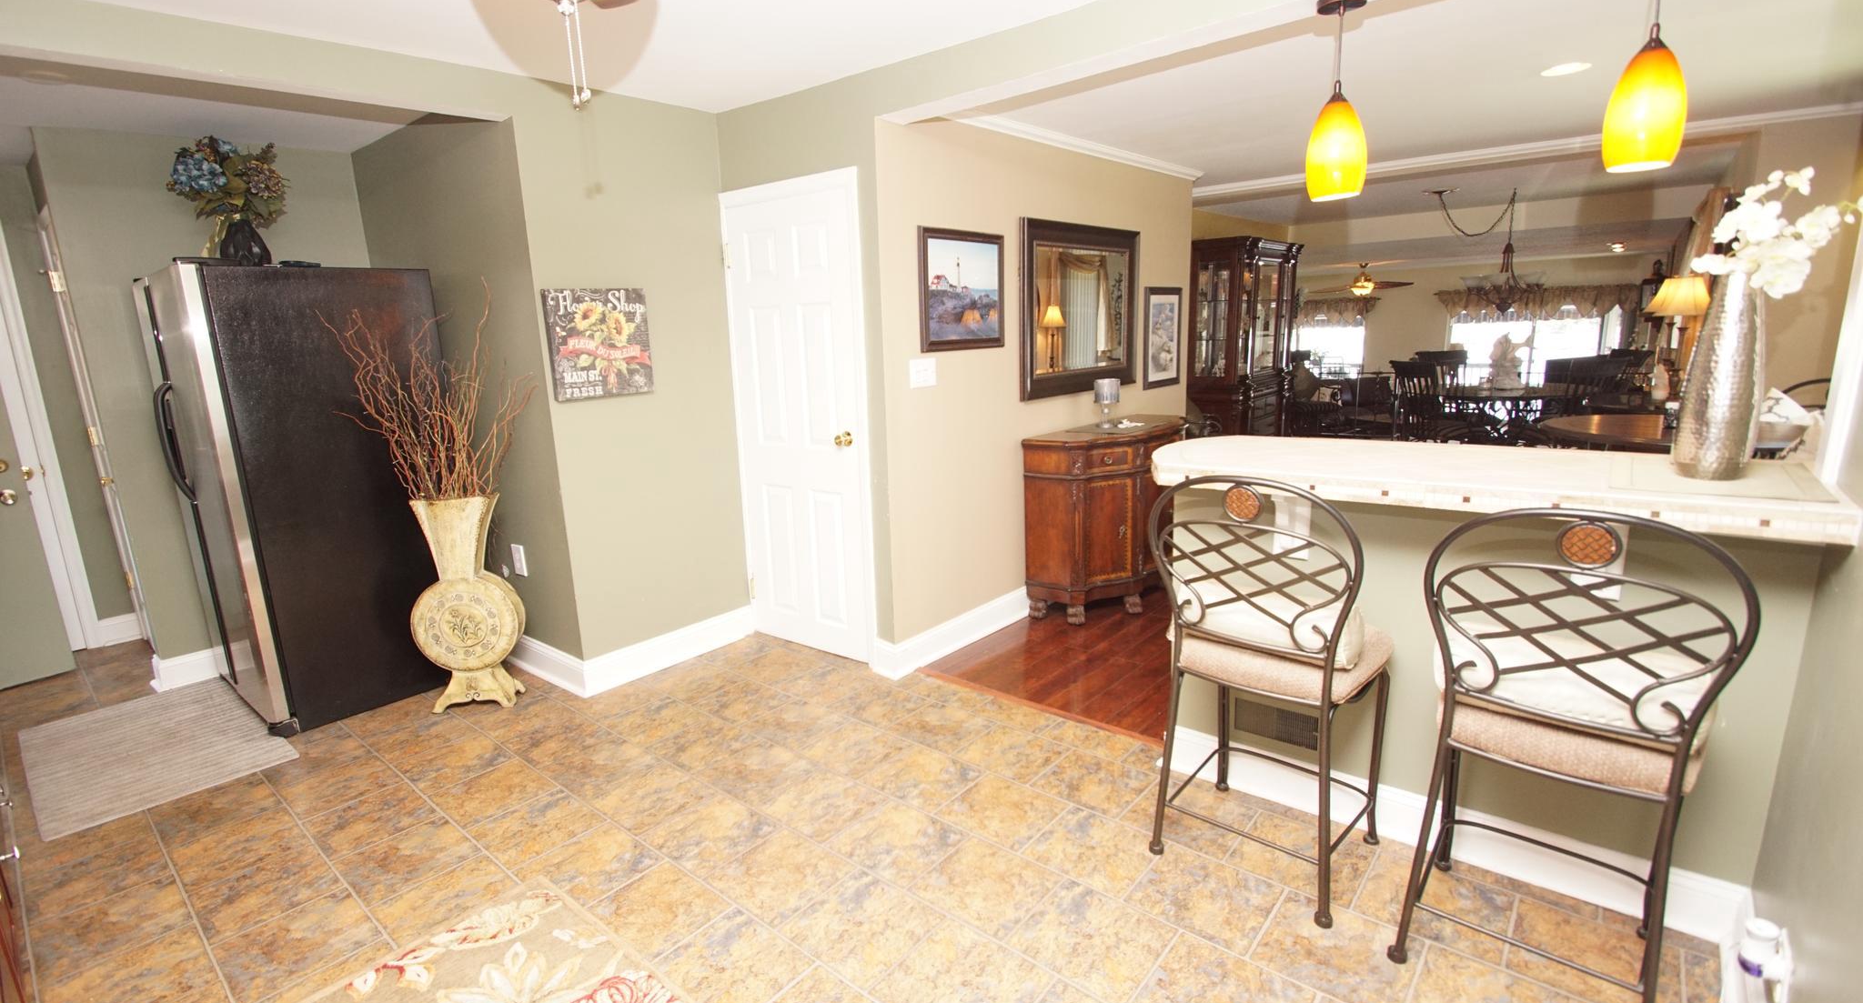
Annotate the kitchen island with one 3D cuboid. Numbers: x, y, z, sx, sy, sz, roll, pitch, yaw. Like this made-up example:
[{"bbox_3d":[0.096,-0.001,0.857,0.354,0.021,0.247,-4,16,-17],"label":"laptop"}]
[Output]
[{"bbox_3d":[1.478,0.402,2.348,1.460,1.060,0.730,7,15,34],"label":"kitchen island"}]

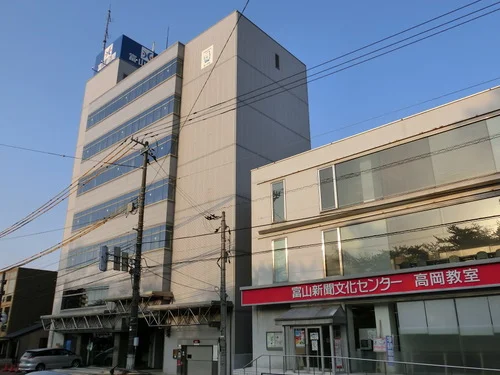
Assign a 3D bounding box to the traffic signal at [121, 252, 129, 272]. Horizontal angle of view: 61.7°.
[{"bbox_3d":[-6.961,4.180,23.439,0.200,1.080,0.340,-17,-26,38],"label":"traffic signal"}]

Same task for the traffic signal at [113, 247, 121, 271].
[{"bbox_3d":[-7.278,3.933,23.008,0.200,1.220,0.360,-17,-26,38],"label":"traffic signal"}]

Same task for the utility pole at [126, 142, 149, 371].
[{"bbox_3d":[-6.435,3.349,24.510,0.380,13.500,0.380,-18,-26,38],"label":"utility pole"}]

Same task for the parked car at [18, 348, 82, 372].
[{"bbox_3d":[-15.237,13.321,32.420,1.790,1.630,4.720,-12,-23,28],"label":"parked car"}]

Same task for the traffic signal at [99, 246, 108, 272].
[{"bbox_3d":[-7.758,3.796,22.243,0.380,1.270,0.220,-11,-23,26],"label":"traffic signal"}]

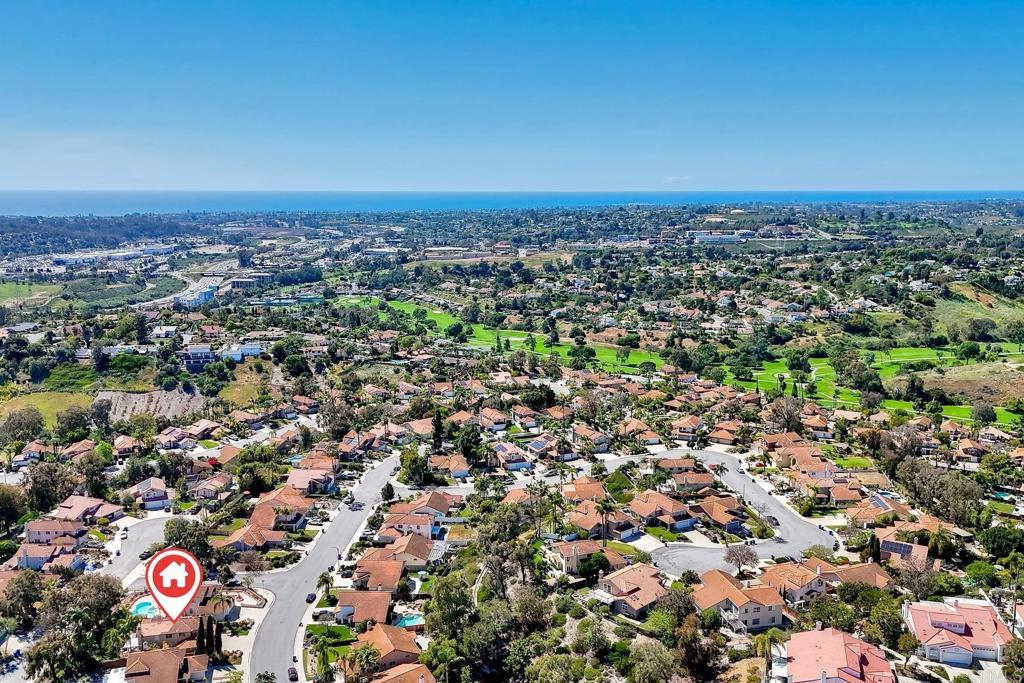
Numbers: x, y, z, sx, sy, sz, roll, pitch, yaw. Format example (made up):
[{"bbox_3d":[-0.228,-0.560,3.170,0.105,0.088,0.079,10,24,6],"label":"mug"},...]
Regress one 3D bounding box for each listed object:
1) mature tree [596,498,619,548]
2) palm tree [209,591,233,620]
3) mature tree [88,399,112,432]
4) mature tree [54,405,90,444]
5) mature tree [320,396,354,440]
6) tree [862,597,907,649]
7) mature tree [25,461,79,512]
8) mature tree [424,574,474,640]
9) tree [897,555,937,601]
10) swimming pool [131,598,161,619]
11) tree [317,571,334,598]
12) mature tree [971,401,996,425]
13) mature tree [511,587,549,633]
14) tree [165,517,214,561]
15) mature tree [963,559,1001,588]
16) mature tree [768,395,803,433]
[{"bbox_3d":[29.500,56.220,228.470,6.590,16.440,5.600,2,12,8],"label":"mature tree"},{"bbox_3d":[-82.130,74.380,208.380,6.760,9.150,6.420,-5,13,-23],"label":"palm tree"},{"bbox_3d":[-155.650,28.130,280.170,7.910,13.310,7.520,0,12,0],"label":"mature tree"},{"bbox_3d":[-159.760,29.970,269.110,10.920,14.260,10.370,0,12,0],"label":"mature tree"},{"bbox_3d":[-66.470,29.150,282.120,12.610,16.500,11.980,0,12,0],"label":"mature tree"},{"bbox_3d":[83.230,62.790,165.260,9.040,11.490,8.140,7,13,29],"label":"tree"},{"bbox_3d":[-170.370,53.650,273.630,18.380,19.060,15.620,-8,14,-33],"label":"mature tree"},{"bbox_3d":[-17.160,73.040,203.090,13.040,17.940,11.090,-1,12,-5],"label":"mature tree"},{"bbox_3d":[86.350,50.510,157.810,7.850,10.010,7.450,0,12,0],"label":"tree"},{"bbox_3d":[-106.240,77.390,214.390,8.600,1.300,7.800,-6,13,-28],"label":"swimming pool"},{"bbox_3d":[-55.840,72.750,221.430,5.390,9.010,5.120,-3,12,-15],"label":"tree"},{"bbox_3d":[211.780,31.800,332.380,9.470,10.580,9.000,0,12,0],"label":"mature tree"},{"bbox_3d":[4.500,61.900,170.880,8.770,10.330,8.330,0,12,0],"label":"mature tree"},{"bbox_3d":[-106.520,65.200,243.530,15.010,14.760,12.010,-6,13,-25],"label":"tree"},{"bbox_3d":[103.900,51.550,163.840,6.190,5.490,5.880,0,12,0],"label":"mature tree"},{"bbox_3d":[127.290,33.510,344.220,14.560,17.610,13.100,5,13,21],"label":"mature tree"}]

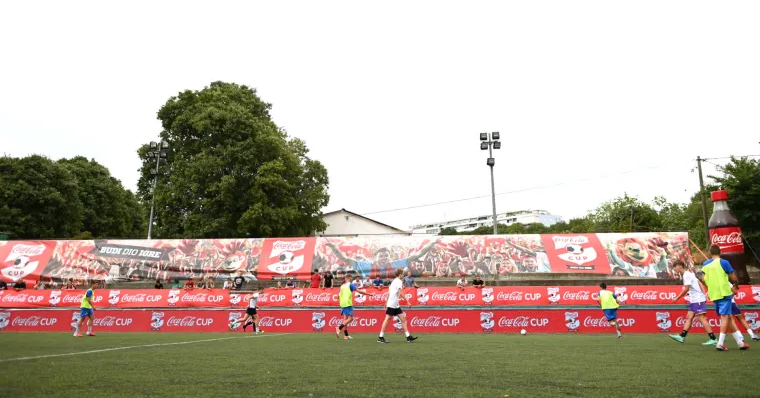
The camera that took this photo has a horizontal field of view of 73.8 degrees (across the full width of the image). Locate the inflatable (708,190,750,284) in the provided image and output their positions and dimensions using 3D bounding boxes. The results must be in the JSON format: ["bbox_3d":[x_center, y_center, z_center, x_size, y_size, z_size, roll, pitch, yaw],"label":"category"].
[{"bbox_3d":[17.600,2.079,25.818,1.750,5.000,1.750,-7,-15,26],"label":"inflatable"}]

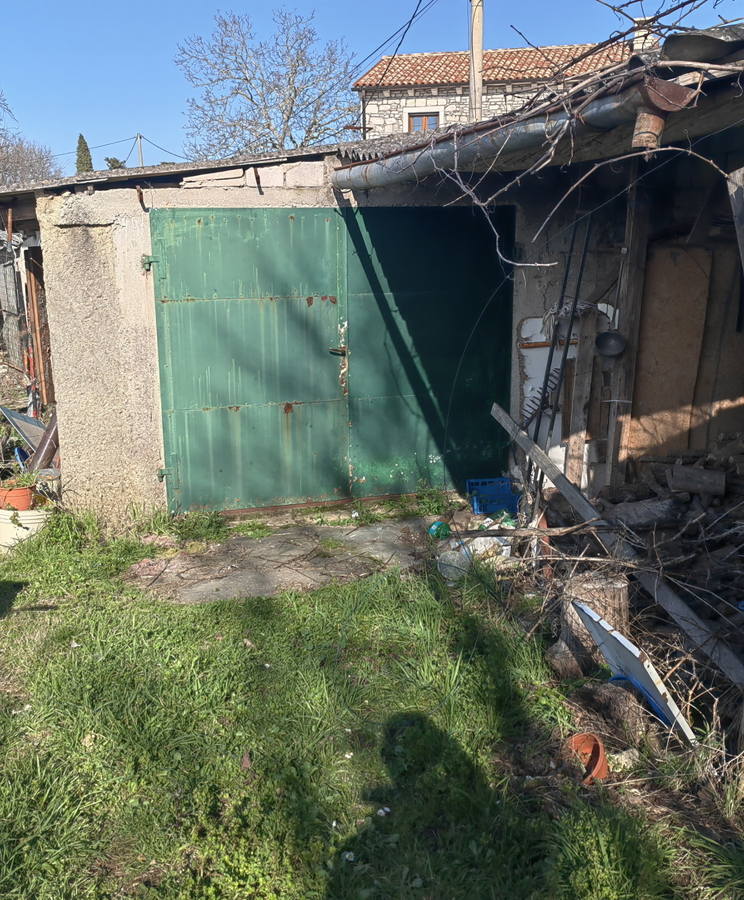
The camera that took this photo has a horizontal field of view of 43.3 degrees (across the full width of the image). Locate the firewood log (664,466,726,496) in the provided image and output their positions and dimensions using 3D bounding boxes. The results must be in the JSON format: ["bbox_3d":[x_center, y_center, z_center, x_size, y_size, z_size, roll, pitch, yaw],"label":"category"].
[{"bbox_3d":[2.152,0.204,6.247,0.380,0.160,0.160,6,15,12],"label":"firewood log"}]

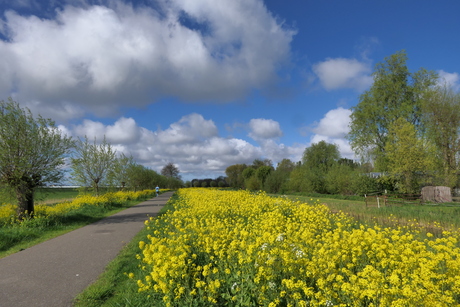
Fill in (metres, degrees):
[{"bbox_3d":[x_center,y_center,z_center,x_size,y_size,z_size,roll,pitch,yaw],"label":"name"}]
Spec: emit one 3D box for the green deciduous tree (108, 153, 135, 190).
[{"bbox_3d":[-13.504,2.872,38.418,3.640,5.910,3.460,0,-6,0],"label":"green deciduous tree"}]

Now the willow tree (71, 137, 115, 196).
[{"bbox_3d":[-11.798,1.517,26.495,3.990,5.960,3.790,0,-6,0],"label":"willow tree"}]

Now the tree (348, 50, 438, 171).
[{"bbox_3d":[25.765,-4.710,47.816,14.100,23.560,12.690,0,-6,0],"label":"tree"}]

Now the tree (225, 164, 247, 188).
[{"bbox_3d":[2.441,10.119,124.646,9.360,10.910,8.420,0,-6,0],"label":"tree"}]

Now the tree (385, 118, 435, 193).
[{"bbox_3d":[24.769,0.765,42.175,6.760,11.230,6.220,0,-6,0],"label":"tree"}]

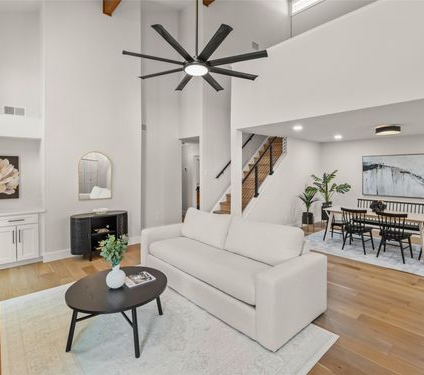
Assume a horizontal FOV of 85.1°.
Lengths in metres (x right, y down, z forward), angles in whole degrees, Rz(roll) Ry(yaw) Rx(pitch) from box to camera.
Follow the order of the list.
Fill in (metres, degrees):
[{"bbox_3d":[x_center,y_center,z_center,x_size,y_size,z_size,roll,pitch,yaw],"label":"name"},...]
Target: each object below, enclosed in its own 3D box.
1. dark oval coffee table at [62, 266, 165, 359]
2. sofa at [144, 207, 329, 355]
[{"bbox_3d":[-0.900,1.148,2.221,1.020,0.450,0.840,2,3,42],"label":"dark oval coffee table"},{"bbox_3d":[0.053,0.905,3.170,0.990,0.870,2.520,-2,3,-42],"label":"sofa"}]

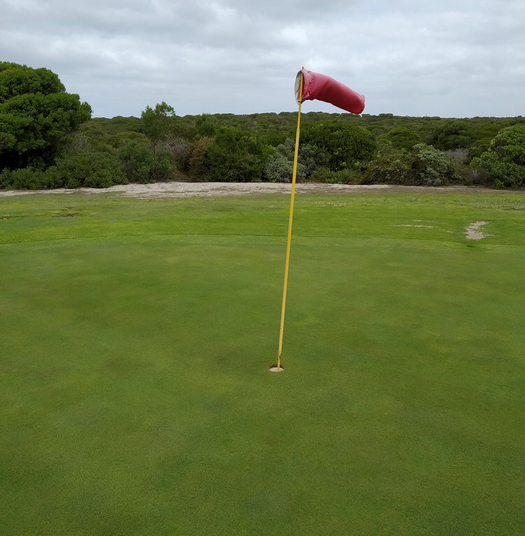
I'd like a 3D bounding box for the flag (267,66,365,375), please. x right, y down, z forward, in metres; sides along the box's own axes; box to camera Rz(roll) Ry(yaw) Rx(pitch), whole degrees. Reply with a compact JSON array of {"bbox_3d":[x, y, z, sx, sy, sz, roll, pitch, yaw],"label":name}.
[{"bbox_3d":[0.381,-0.268,3.572,0.600,2.050,0.240,-4,15,-15],"label":"flag"}]

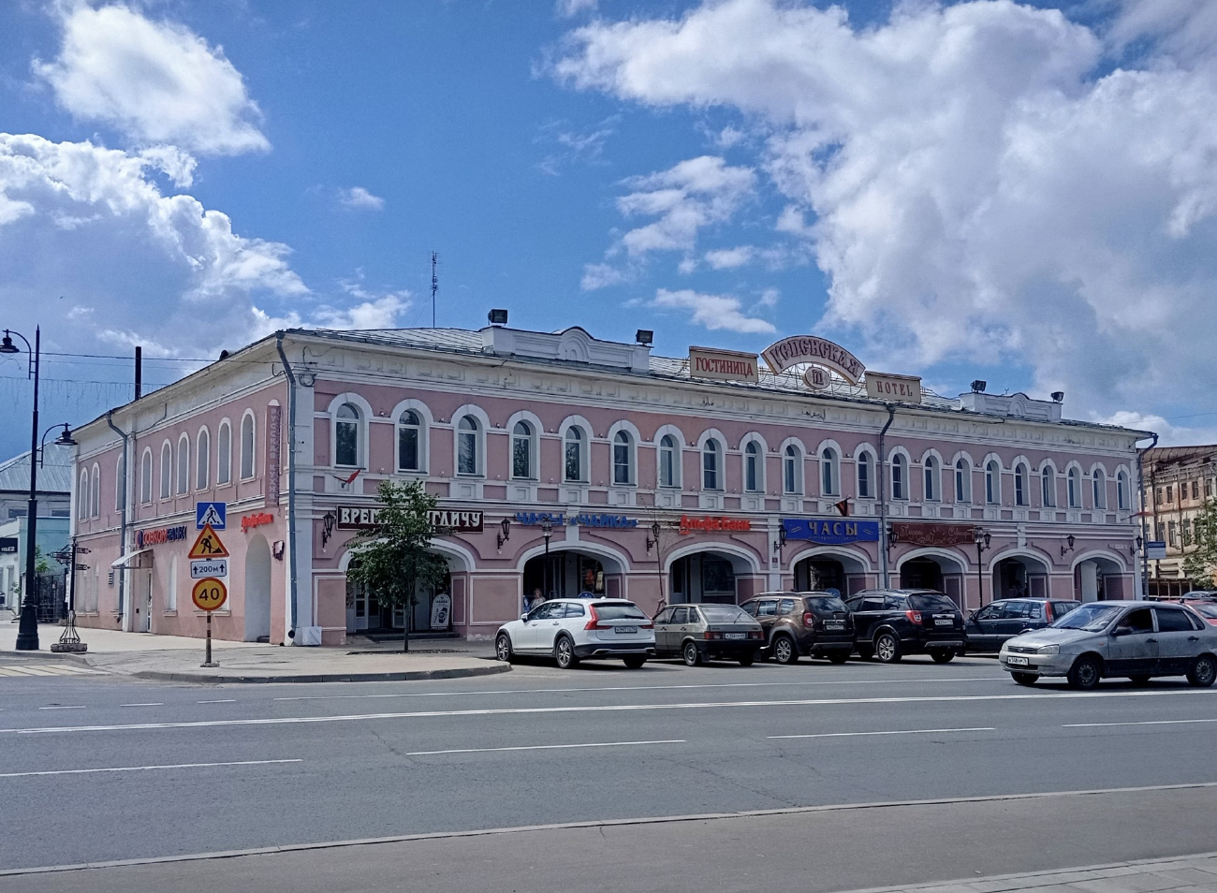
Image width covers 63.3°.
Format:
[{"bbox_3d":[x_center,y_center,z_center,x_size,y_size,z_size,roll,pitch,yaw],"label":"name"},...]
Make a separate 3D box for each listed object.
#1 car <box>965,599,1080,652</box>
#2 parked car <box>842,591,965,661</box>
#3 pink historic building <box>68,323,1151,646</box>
[{"bbox_3d":[11.198,5.002,27.304,1.720,1.530,4.050,3,-9,-24],"label":"car"},{"bbox_3d":[7.177,4.723,26.218,1.860,1.730,4.650,4,-9,-26],"label":"parked car"},{"bbox_3d":[1.777,2.939,49.993,45.200,11.300,24.800,5,-9,-33],"label":"pink historic building"}]

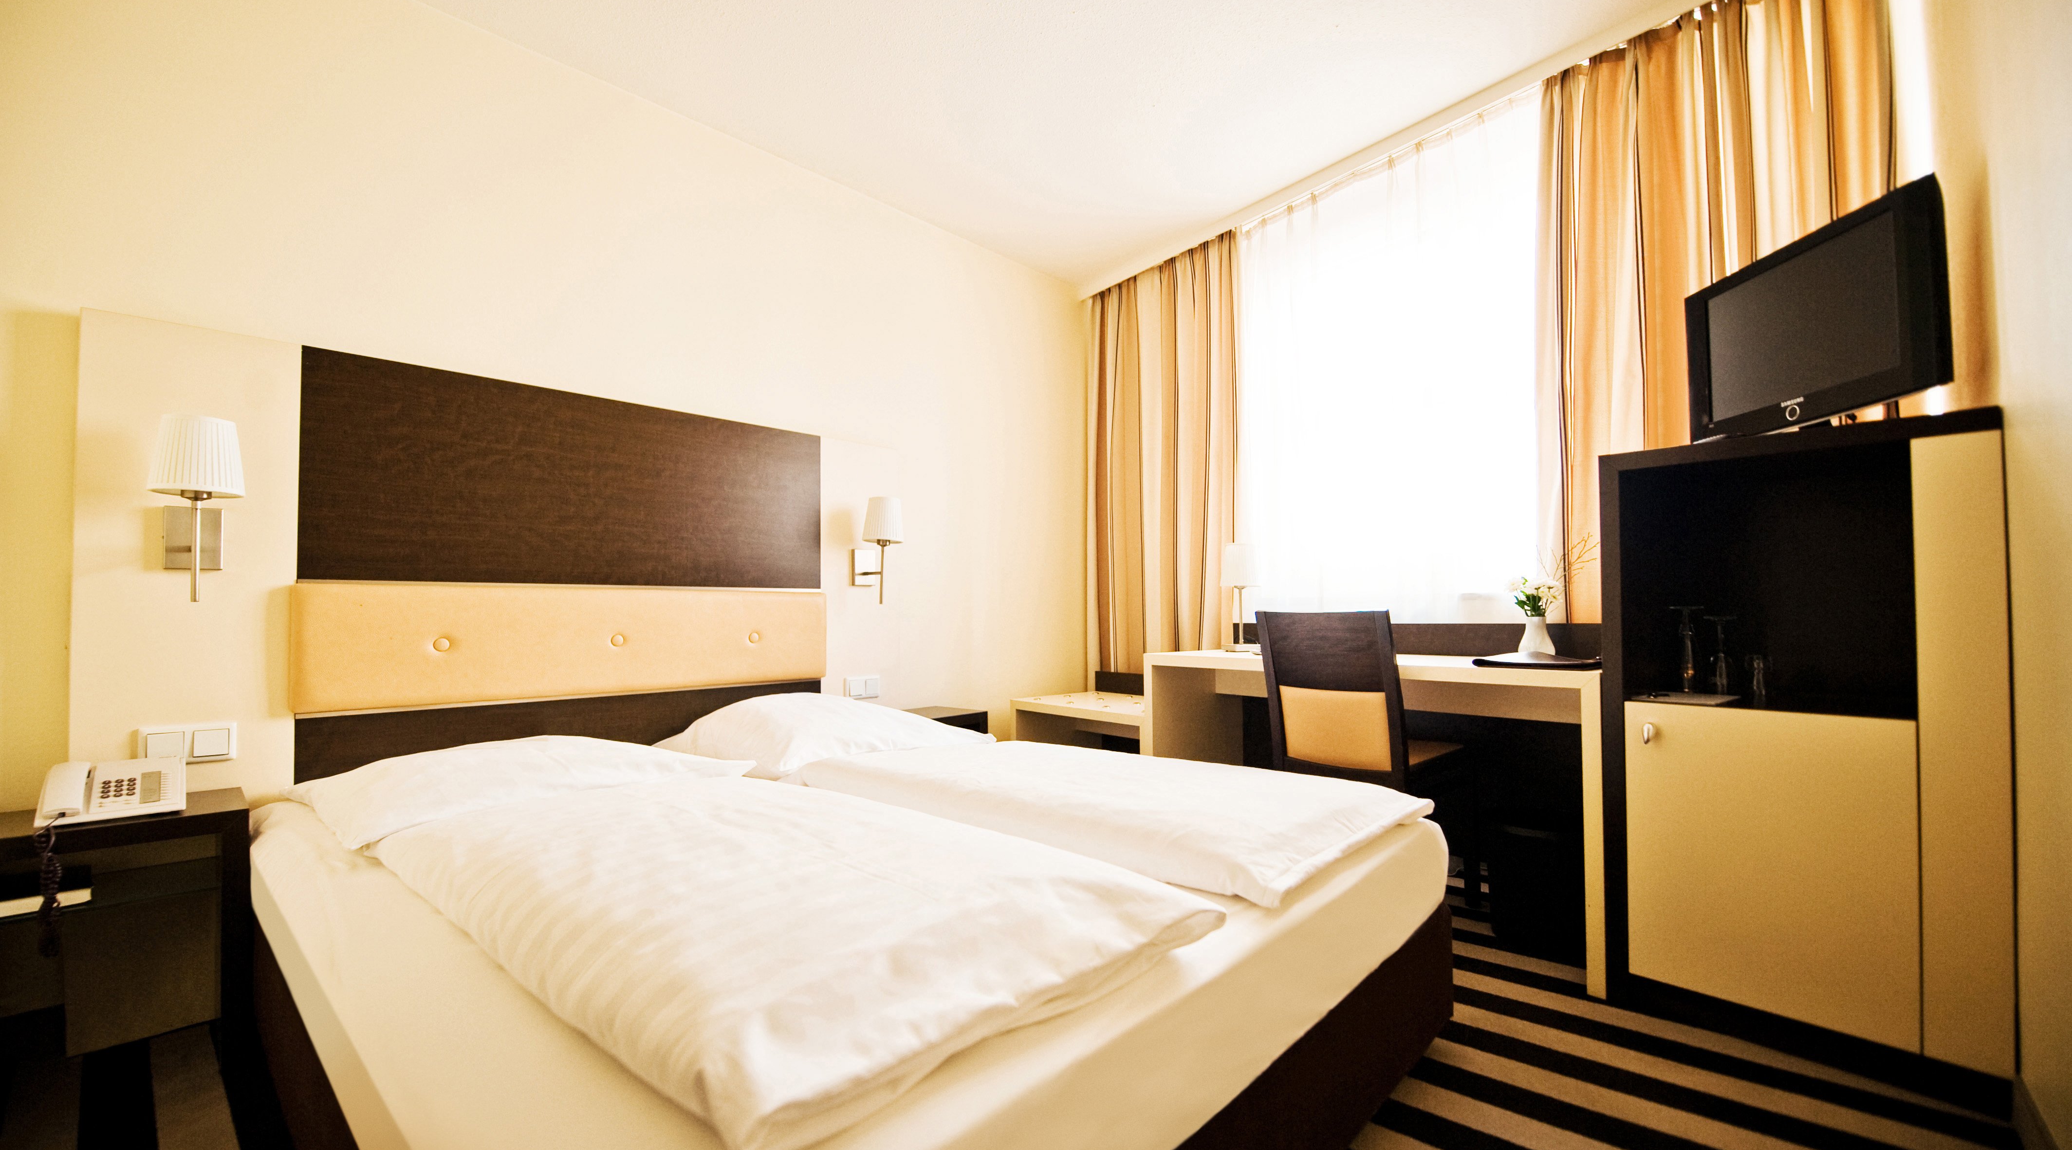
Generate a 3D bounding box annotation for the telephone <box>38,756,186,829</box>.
[{"bbox_3d":[-1.853,0.432,1.623,0.200,0.100,0.200,2,-3,-41],"label":"telephone"}]

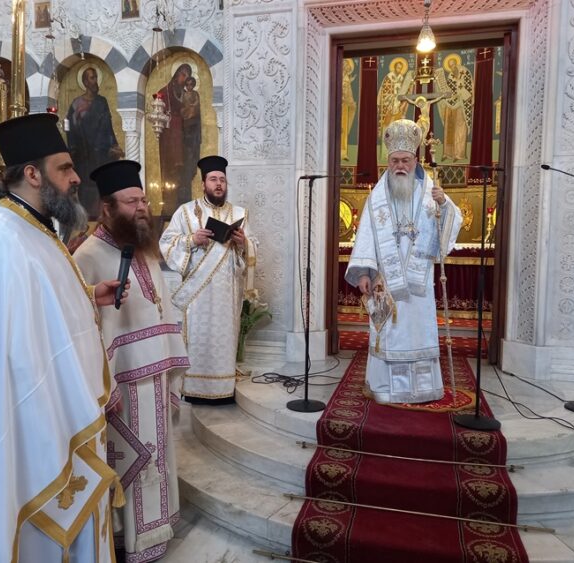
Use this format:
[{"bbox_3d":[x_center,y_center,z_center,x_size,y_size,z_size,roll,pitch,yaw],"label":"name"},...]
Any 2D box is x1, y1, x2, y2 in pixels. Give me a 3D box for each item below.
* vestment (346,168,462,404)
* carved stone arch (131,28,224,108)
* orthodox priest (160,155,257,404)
[{"bbox_3d":[0.811,0.000,3.737,0.800,1.531,0.560,2,5,13],"label":"vestment"},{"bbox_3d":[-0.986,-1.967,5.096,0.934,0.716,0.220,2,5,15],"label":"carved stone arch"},{"bbox_3d":[-0.582,-0.024,4.019,0.720,1.801,0.540,-1,5,-16],"label":"orthodox priest"}]

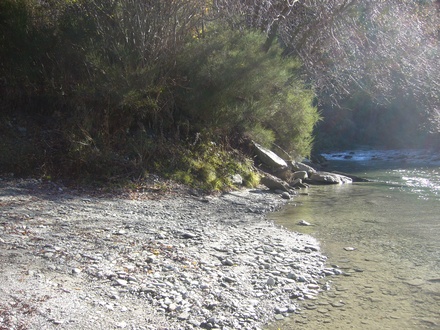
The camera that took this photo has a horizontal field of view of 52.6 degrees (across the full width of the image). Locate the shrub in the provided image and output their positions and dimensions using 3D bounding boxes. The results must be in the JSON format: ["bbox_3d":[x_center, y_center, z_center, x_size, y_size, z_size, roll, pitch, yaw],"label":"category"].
[{"bbox_3d":[0.700,-1.820,11.300,3.500,3.250,2.800,0,5,0],"label":"shrub"}]

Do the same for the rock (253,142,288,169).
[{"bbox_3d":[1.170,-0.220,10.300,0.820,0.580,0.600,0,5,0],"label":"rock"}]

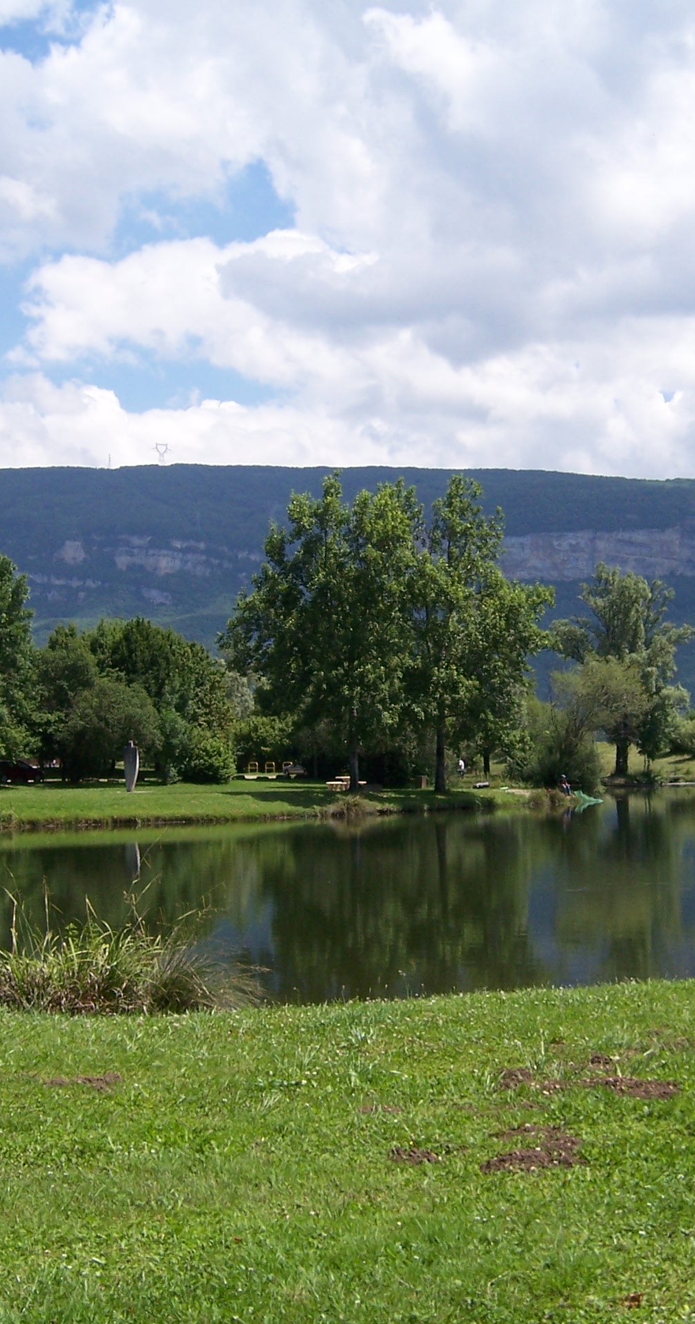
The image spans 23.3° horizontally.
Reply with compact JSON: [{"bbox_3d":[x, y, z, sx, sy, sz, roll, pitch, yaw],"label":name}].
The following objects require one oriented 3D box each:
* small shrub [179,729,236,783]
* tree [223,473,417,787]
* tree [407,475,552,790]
[{"bbox_3d":[-8.860,6.030,107.090,3.770,3.370,3.580,0,-3,0],"label":"small shrub"},{"bbox_3d":[-1.440,-1.710,90.450,10.330,17.090,9.810,0,-3,0],"label":"tree"},{"bbox_3d":[7.280,-1.650,93.460,7.930,17.580,7.930,0,-3,0],"label":"tree"}]

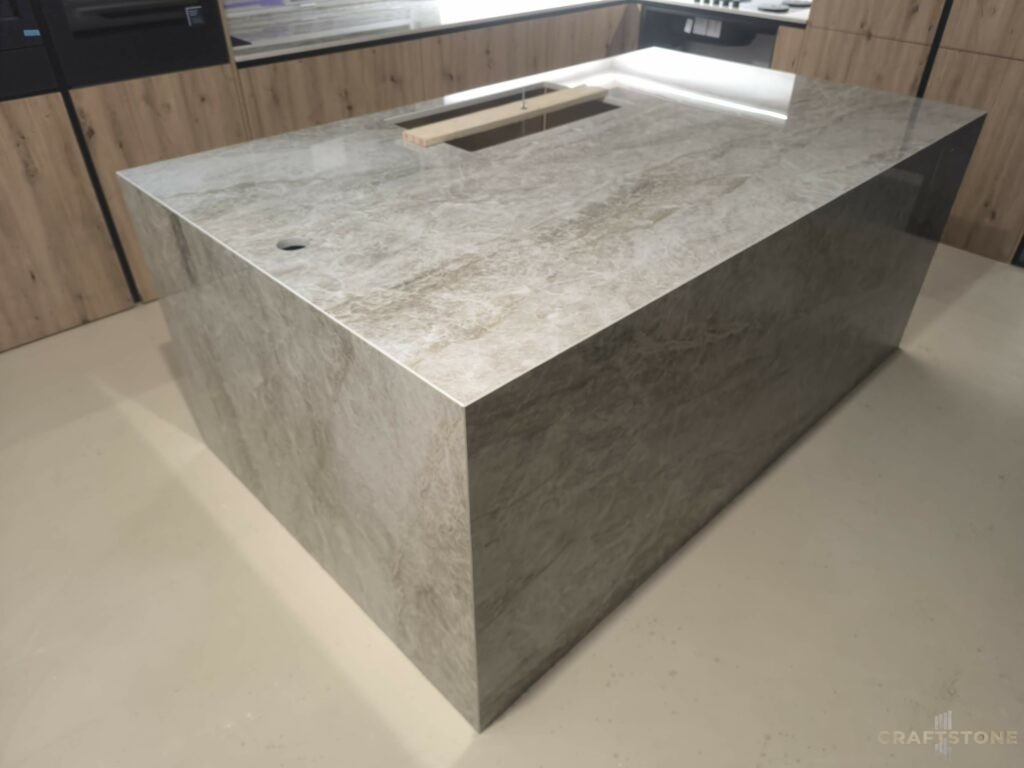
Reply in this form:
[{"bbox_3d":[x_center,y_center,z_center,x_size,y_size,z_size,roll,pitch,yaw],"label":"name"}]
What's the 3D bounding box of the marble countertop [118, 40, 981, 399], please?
[{"bbox_3d":[0.273,-0.688,1.939,2.215,0.029,1.314,-30,46,-34],"label":"marble countertop"}]

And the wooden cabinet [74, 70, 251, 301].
[{"bbox_3d":[-1.361,-0.826,2.849,0.607,0.864,0.023,-30,46,-34],"label":"wooden cabinet"}]

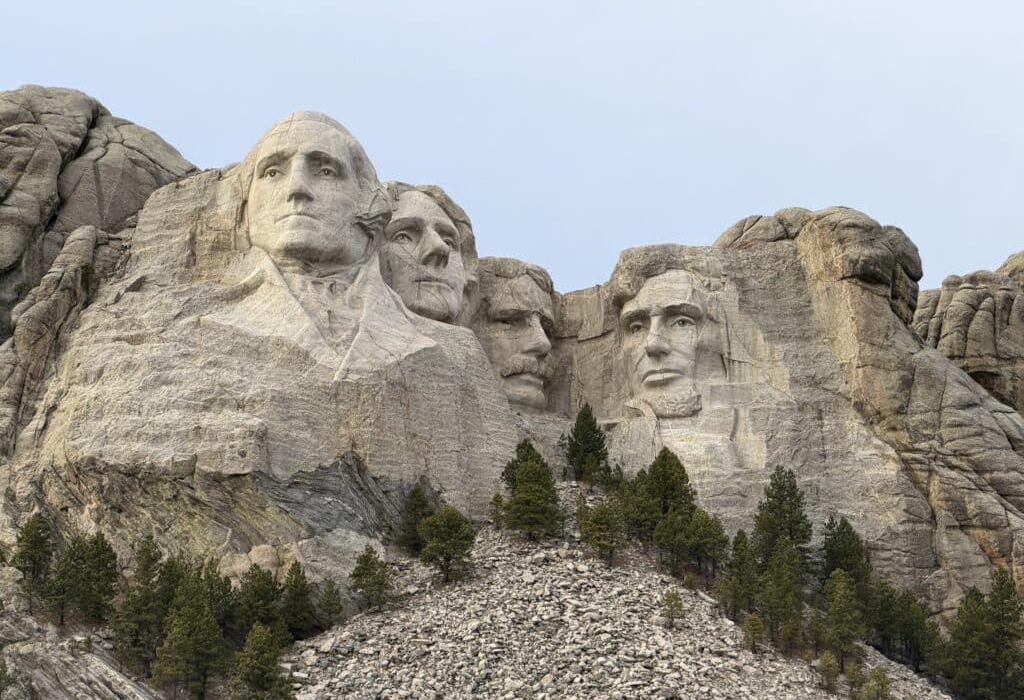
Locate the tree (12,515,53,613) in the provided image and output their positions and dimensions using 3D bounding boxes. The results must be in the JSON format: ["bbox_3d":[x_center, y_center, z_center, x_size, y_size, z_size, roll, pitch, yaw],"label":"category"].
[{"bbox_3d":[-52.356,23.312,323.000,4.804,11.360,4.804,0,-16,0],"label":"tree"}]

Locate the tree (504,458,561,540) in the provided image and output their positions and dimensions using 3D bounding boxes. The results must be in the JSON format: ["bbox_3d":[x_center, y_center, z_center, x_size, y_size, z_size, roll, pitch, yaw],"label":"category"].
[{"bbox_3d":[2.320,16.980,336.230,6.340,9.520,6.340,0,-15,0],"label":"tree"}]

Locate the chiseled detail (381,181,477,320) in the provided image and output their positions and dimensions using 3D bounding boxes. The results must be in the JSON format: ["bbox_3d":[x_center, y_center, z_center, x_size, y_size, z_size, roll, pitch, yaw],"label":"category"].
[{"bbox_3d":[-10.263,-12.005,368.000,11.500,17.000,10.000,9,-18,-29],"label":"chiseled detail"}]

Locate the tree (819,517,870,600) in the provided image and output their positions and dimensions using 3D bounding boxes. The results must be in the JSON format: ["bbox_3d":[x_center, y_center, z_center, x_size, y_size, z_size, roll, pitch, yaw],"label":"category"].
[{"bbox_3d":[37.430,23.580,333.270,5.610,9.840,5.610,0,-15,0],"label":"tree"}]

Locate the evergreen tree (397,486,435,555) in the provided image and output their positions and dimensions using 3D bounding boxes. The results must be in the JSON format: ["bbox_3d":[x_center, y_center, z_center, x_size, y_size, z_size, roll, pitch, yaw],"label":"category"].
[{"bbox_3d":[-10.783,19.138,334.000,4.516,8.522,4.516,0,-16,0],"label":"evergreen tree"}]

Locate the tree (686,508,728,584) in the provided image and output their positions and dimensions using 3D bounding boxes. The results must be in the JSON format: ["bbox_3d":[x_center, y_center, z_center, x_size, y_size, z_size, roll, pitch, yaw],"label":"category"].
[{"bbox_3d":[22.007,22.120,333.000,4.728,8.726,4.728,0,-16,0],"label":"tree"}]

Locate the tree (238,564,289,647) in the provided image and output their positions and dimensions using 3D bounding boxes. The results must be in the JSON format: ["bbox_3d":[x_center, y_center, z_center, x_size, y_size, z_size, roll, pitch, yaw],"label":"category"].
[{"bbox_3d":[-26.290,27.170,314.150,5.290,8.920,5.290,0,-15,0],"label":"tree"}]

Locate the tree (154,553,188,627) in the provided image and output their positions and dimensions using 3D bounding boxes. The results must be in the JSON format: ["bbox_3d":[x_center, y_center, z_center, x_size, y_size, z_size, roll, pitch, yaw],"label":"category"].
[{"bbox_3d":[-35.820,25.950,314.170,4.020,9.040,4.020,0,-15,0],"label":"tree"}]

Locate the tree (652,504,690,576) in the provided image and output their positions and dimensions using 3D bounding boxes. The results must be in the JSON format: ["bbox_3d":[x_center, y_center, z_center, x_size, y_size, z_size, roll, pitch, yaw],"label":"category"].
[{"bbox_3d":[18.176,21.573,335.000,4.530,7.855,4.530,0,-16,0],"label":"tree"}]

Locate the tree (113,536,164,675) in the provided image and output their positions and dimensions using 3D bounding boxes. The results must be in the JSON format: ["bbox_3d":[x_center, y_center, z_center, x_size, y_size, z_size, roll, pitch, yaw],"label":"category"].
[{"bbox_3d":[-38.890,26.720,309.890,5.410,14.630,5.410,0,-15,0],"label":"tree"}]

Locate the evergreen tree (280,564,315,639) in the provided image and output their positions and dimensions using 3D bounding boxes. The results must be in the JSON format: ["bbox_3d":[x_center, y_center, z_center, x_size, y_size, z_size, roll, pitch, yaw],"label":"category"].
[{"bbox_3d":[-22.840,27.060,319.090,4.080,8.410,4.080,0,-15,0],"label":"evergreen tree"}]

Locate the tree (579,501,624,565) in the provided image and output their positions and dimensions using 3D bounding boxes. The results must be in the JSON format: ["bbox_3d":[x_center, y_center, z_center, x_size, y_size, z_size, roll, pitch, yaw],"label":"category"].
[{"bbox_3d":[10.279,20.842,336.000,4.998,7.646,4.998,0,-16,0],"label":"tree"}]

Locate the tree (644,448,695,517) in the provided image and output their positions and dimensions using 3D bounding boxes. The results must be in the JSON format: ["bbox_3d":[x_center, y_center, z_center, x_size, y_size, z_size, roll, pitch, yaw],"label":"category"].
[{"bbox_3d":[17.996,15.825,338.000,6.170,9.323,6.170,0,-16,0],"label":"tree"}]

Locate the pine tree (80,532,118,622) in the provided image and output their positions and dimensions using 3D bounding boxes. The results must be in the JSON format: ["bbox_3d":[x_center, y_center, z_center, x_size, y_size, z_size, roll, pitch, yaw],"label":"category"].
[{"bbox_3d":[-45.149,24.840,323.000,4.367,10.024,4.367,0,-16,0],"label":"pine tree"}]

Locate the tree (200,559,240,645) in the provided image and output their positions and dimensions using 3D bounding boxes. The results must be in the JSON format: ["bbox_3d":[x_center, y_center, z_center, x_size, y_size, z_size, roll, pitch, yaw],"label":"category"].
[{"bbox_3d":[-31.050,26.780,315.200,4.030,9.280,4.030,0,-15,0],"label":"tree"}]

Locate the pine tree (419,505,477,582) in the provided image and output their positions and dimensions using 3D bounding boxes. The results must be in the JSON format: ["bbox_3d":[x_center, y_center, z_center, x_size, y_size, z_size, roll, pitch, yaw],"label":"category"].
[{"bbox_3d":[-7.040,21.190,324.130,6.330,8.700,6.330,0,-15,0],"label":"pine tree"}]

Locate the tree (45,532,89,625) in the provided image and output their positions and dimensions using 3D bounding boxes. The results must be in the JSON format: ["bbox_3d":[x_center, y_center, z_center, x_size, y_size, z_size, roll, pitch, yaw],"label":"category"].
[{"bbox_3d":[-48.384,24.872,322.000,5.007,10.214,5.007,0,-16,0],"label":"tree"}]

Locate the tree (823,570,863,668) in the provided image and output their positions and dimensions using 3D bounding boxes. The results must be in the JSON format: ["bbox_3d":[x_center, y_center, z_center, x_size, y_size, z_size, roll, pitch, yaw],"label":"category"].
[{"bbox_3d":[35.968,29.261,320.000,4.760,11.475,4.760,0,-16,0],"label":"tree"}]

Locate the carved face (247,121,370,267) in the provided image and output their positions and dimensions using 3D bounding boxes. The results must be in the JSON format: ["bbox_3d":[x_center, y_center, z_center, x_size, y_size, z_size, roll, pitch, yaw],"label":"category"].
[{"bbox_3d":[-24.369,-18.954,356.000,13.500,17.300,10.000,-3,-16,12],"label":"carved face"}]

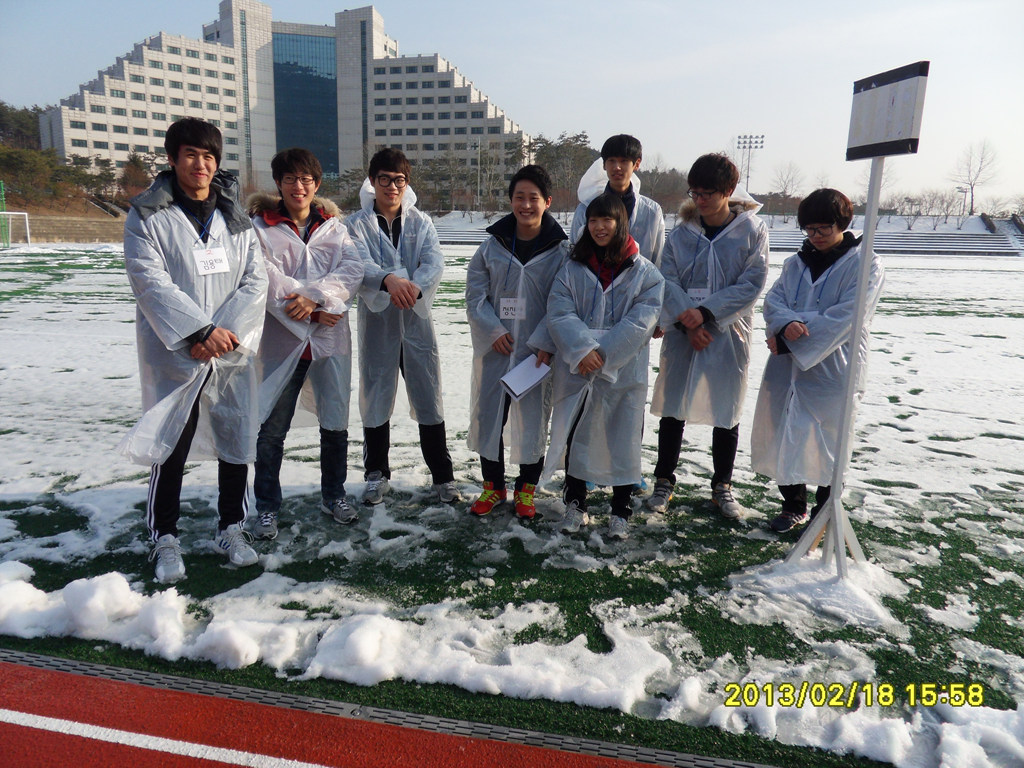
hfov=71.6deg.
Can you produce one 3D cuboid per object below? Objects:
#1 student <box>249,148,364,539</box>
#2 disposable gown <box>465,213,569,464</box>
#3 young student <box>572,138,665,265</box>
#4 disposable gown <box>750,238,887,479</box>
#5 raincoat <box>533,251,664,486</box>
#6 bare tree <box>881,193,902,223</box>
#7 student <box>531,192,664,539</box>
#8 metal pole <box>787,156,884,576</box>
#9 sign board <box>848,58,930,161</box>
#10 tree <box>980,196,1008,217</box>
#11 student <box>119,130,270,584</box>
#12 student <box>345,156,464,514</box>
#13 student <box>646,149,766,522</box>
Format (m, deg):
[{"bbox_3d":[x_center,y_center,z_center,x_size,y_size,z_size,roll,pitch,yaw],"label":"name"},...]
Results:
[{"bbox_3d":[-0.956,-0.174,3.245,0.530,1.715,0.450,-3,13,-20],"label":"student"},{"bbox_3d":[0.018,-0.211,3.436,0.510,1.194,0.420,0,12,-4],"label":"disposable gown"},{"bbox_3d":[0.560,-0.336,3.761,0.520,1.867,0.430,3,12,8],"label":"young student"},{"bbox_3d":[1.470,-0.102,3.395,0.560,1.200,0.440,8,14,31],"label":"disposable gown"},{"bbox_3d":[0.408,-0.065,3.274,0.600,1.140,0.420,3,12,12],"label":"raincoat"},{"bbox_3d":[46.624,-21.785,87.227,2.500,3.700,2.500,1,12,0],"label":"bare tree"},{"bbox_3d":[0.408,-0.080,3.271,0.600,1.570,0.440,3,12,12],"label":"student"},{"bbox_3d":[1.363,-0.034,2.858,0.360,1.680,0.340,-1,12,-10],"label":"metal pole"},{"bbox_3d":[1.402,-1.017,2.654,0.045,0.305,0.360,-2,12,-13],"label":"sign board"},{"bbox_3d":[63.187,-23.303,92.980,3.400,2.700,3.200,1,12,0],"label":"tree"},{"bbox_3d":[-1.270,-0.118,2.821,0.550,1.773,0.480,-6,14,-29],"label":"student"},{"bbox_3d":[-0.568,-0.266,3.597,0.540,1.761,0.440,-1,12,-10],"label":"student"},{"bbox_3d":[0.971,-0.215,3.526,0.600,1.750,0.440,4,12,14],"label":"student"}]

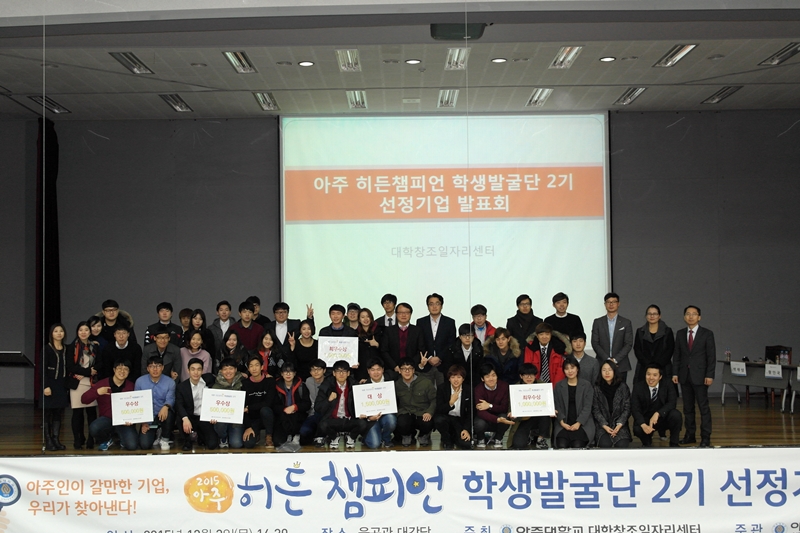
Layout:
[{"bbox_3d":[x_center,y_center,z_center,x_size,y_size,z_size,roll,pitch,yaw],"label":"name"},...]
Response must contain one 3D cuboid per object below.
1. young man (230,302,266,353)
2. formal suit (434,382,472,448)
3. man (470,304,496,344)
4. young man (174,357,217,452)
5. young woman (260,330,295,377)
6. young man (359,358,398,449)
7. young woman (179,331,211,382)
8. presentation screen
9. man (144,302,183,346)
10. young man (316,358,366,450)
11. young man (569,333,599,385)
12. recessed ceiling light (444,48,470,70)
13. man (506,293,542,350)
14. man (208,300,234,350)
[{"bbox_3d":[-1.976,1.365,12.500,0.500,1.800,0.360,-1,-2,-7],"label":"young man"},{"bbox_3d":[0.632,1.758,11.388,0.500,0.795,0.550,-1,-2,2],"label":"formal suit"},{"bbox_3d":[1.088,1.363,12.600,0.500,1.730,0.350,-1,-2,5],"label":"man"},{"bbox_3d":[-2.547,1.705,11.974,0.490,1.127,0.680,0,-1,-15],"label":"young man"},{"bbox_3d":[-1.645,1.562,12.673,0.460,1.425,0.450,-1,-1,-7],"label":"young woman"},{"bbox_3d":[-0.258,1.676,11.750,0.510,1.080,0.680,-1,-2,-2],"label":"young man"},{"bbox_3d":[-2.578,1.509,12.059,0.460,1.400,0.450,0,-2,-8],"label":"young woman"},{"bbox_3d":[0.791,-0.617,16.616,5.720,4.050,0.100,-1,-1,0],"label":"presentation screen"},{"bbox_3d":[-3.259,1.402,13.184,0.520,1.809,0.360,-1,-1,-5],"label":"man"},{"bbox_3d":[-0.745,1.714,12.063,0.650,1.051,0.750,-1,-2,-3],"label":"young man"},{"bbox_3d":[2.397,1.540,12.478,0.470,1.340,0.500,-1,-2,17],"label":"young man"},{"bbox_3d":[0.796,-2.906,13.230,0.300,0.090,1.220,-1,-2,0],"label":"recessed ceiling light"},{"bbox_3d":[1.640,1.260,12.454,0.530,1.790,0.360,-1,-2,0],"label":"man"},{"bbox_3d":[-2.408,1.379,13.070,0.500,1.800,0.320,-1,-2,-7],"label":"man"}]

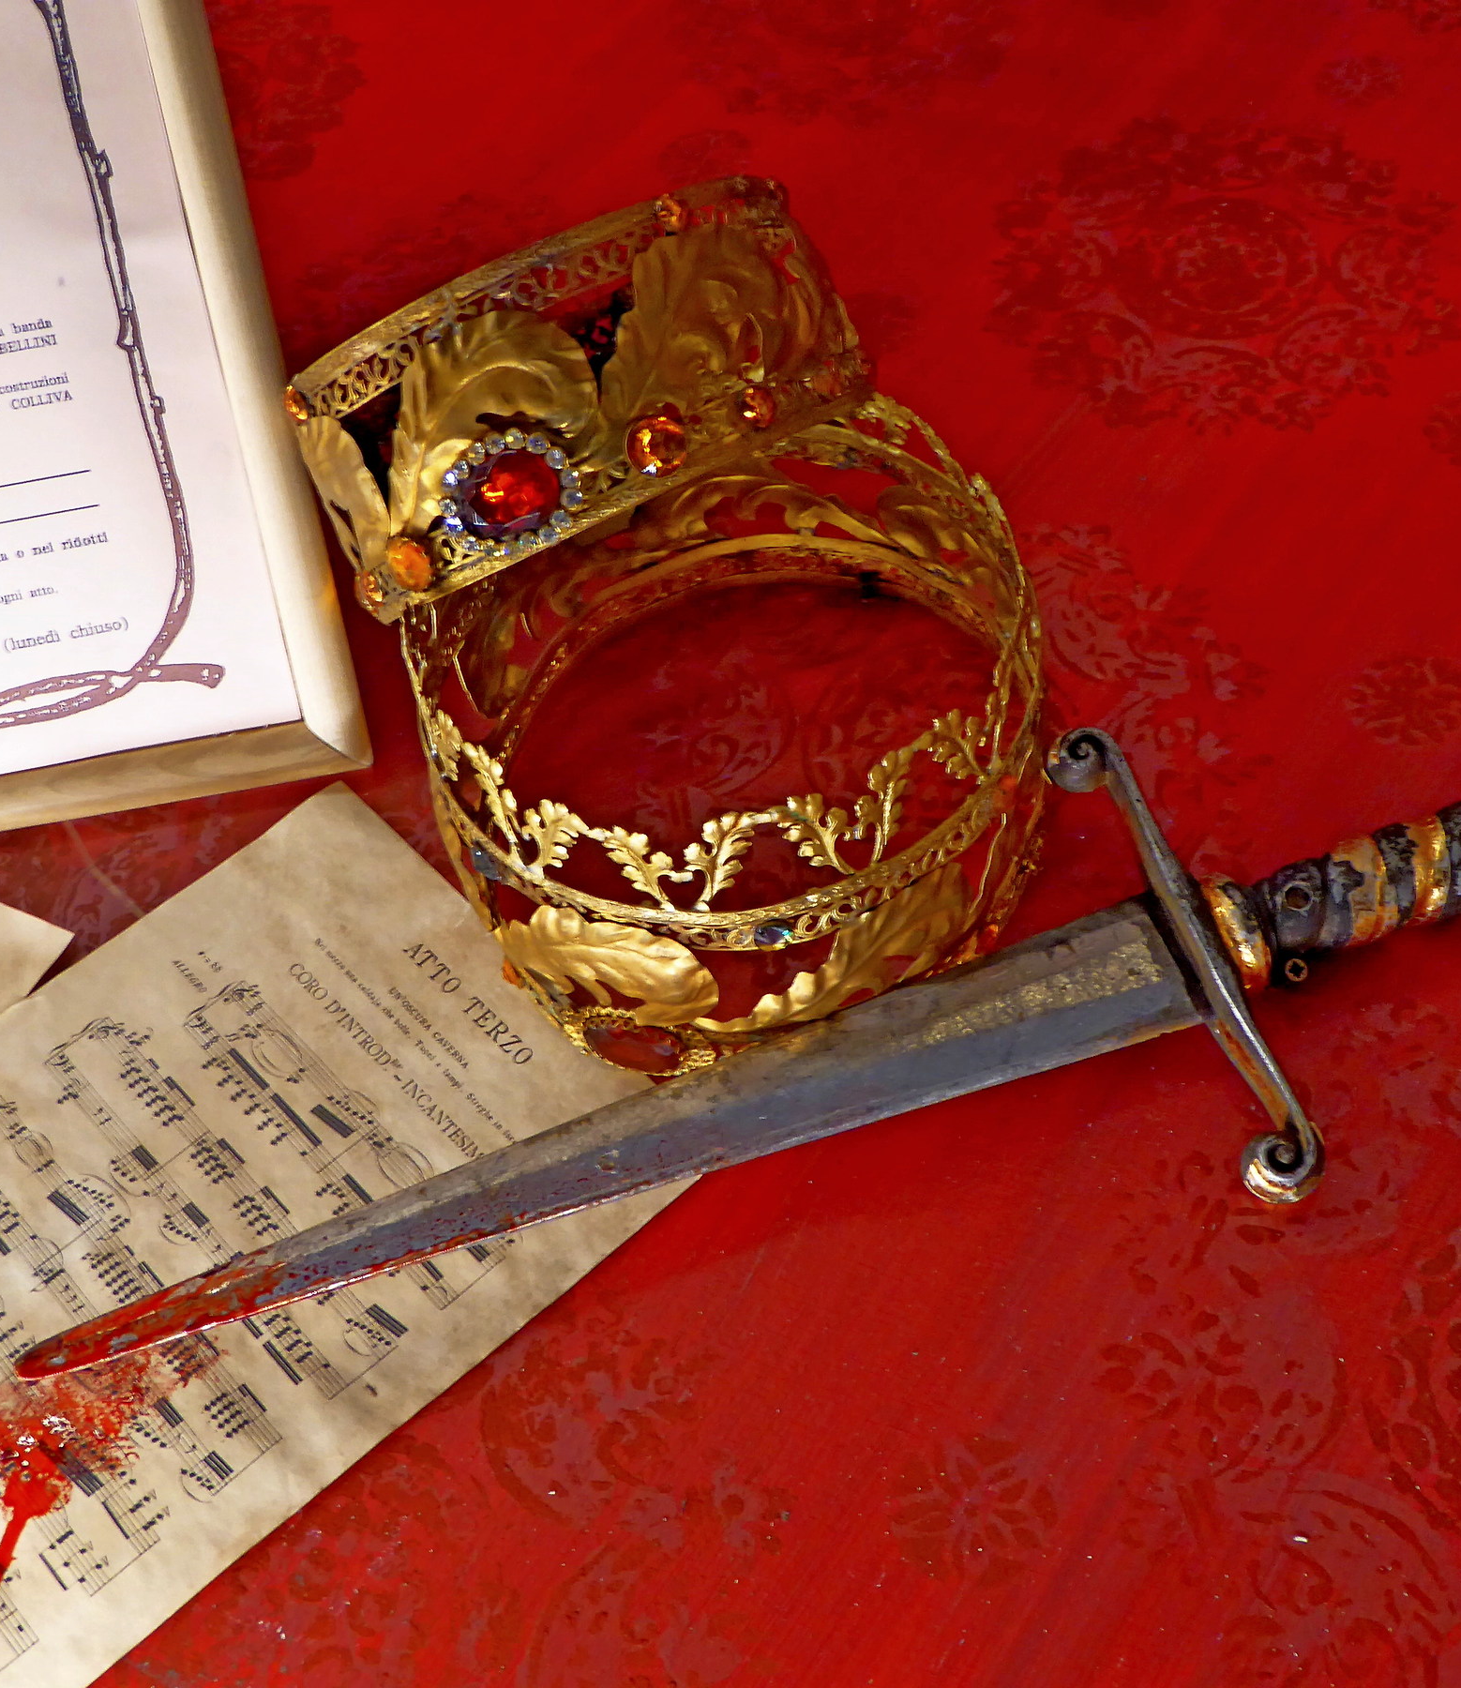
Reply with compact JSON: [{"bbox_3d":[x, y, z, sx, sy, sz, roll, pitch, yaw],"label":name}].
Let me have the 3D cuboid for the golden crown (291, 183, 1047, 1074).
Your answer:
[{"bbox_3d":[-0.025,-0.105,0.817,0.220,0.179,0.288,-10,54,2],"label":"golden crown"}]

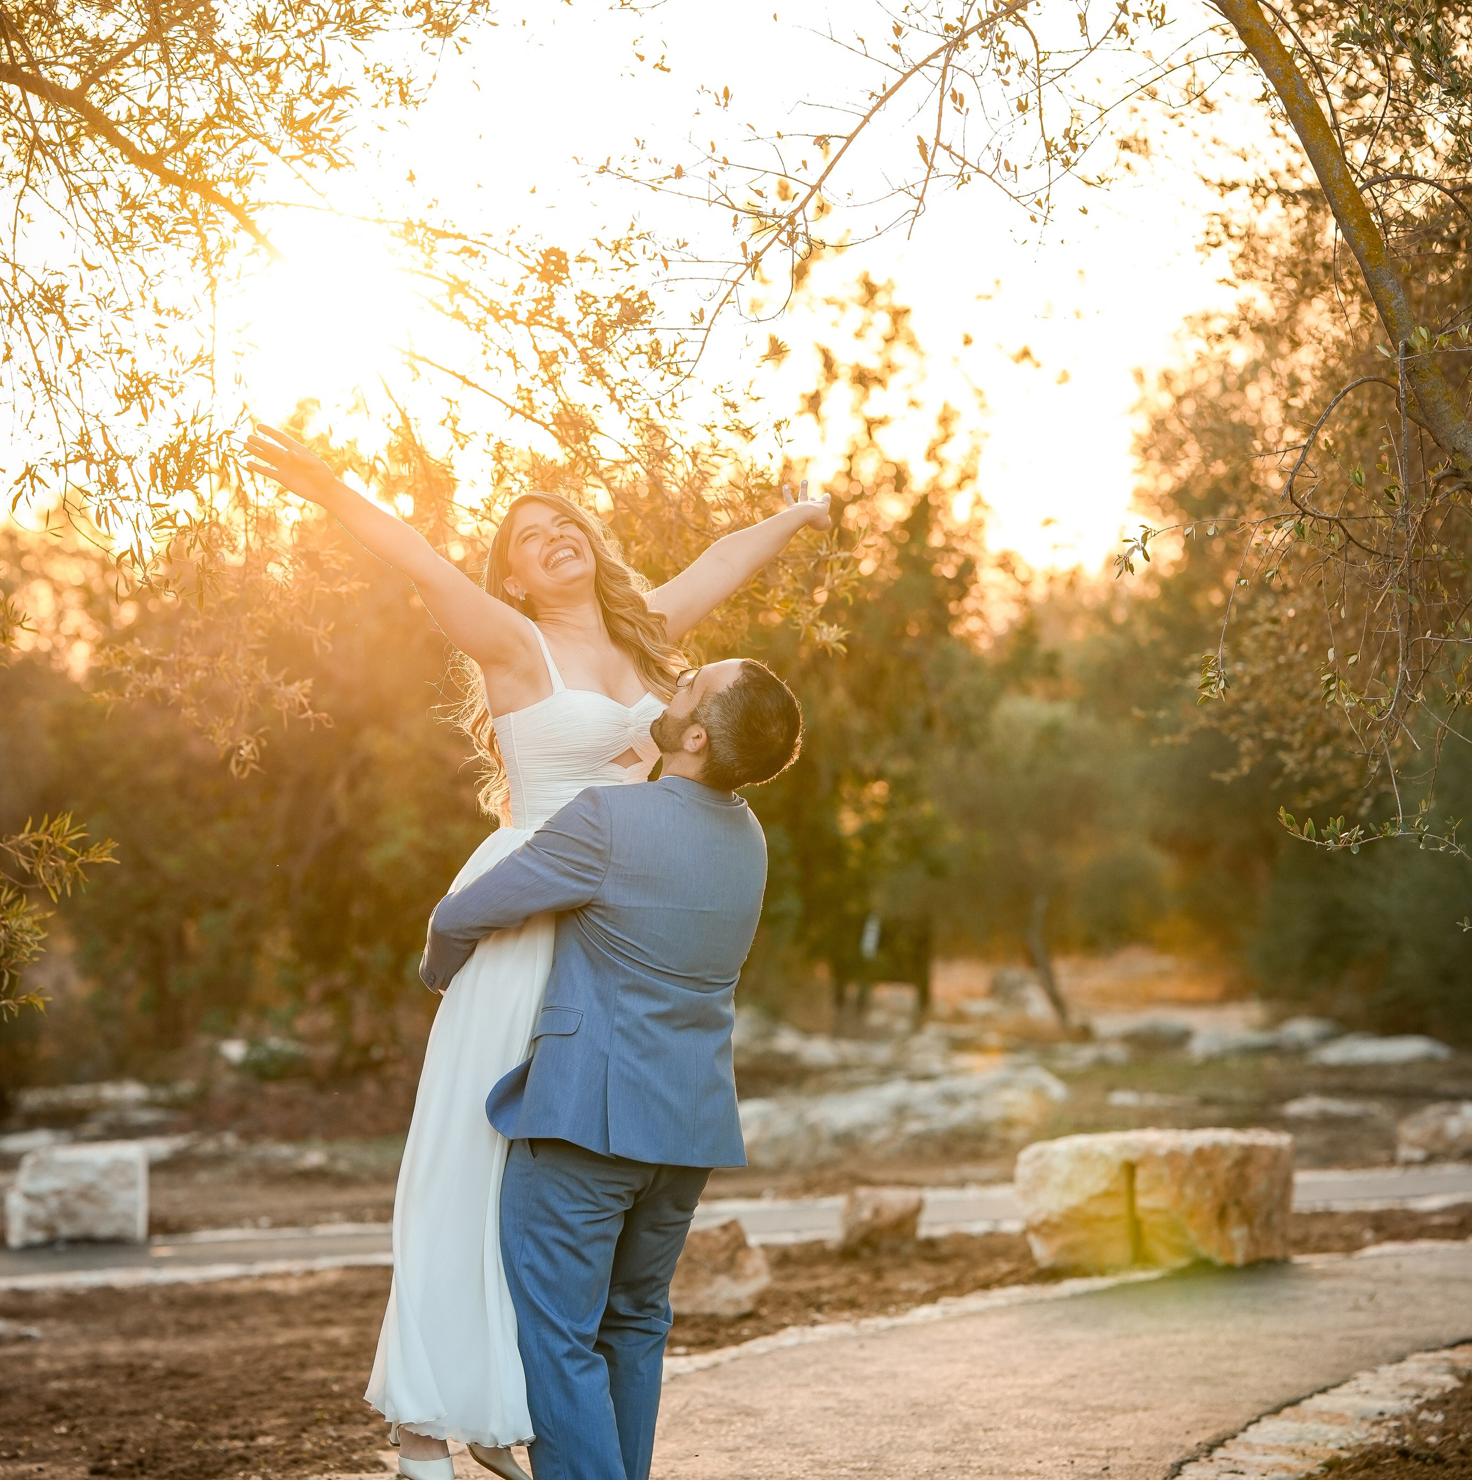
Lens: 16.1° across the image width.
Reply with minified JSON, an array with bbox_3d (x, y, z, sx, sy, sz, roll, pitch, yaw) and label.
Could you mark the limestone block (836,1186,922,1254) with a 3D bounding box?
[{"bbox_3d":[0.503,1.677,18.200,0.285,0.230,0.260,0,-1,-3],"label":"limestone block"}]

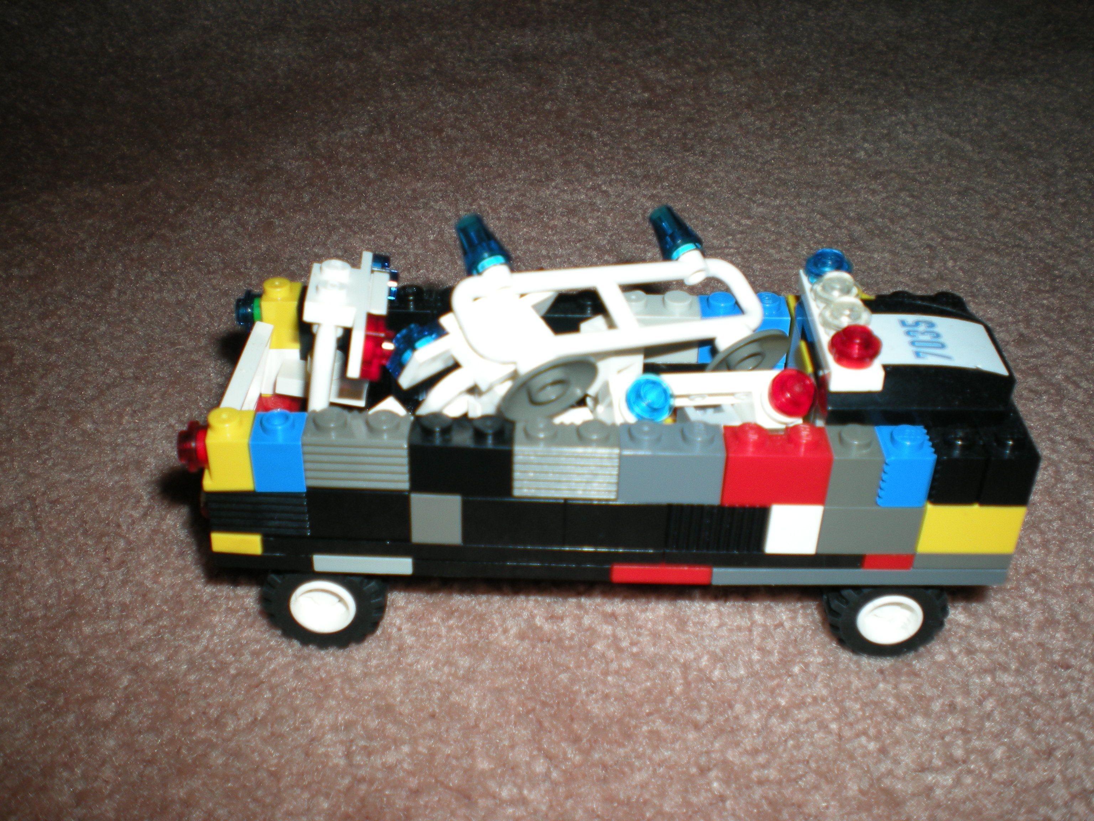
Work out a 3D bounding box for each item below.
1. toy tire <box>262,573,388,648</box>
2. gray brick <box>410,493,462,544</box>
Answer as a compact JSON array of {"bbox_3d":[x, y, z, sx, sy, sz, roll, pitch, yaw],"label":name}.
[{"bbox_3d":[-0.038,0.030,0.208,0.021,0.021,0.012,1,35,0],"label":"toy tire"},{"bbox_3d":[-0.017,0.015,0.191,0.008,0.010,0.008,1,35,0],"label":"gray brick"}]

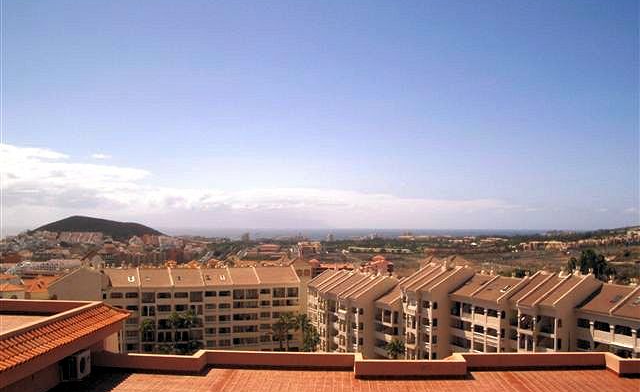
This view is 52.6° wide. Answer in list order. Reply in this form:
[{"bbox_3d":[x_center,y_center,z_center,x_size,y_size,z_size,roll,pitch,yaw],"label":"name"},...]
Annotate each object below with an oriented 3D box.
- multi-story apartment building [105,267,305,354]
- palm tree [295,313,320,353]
[{"bbox_3d":[-27.000,27.300,153.000,45.000,20.500,13.000,1,-3,-20],"label":"multi-story apartment building"},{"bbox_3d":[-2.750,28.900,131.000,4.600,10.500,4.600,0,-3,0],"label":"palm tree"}]

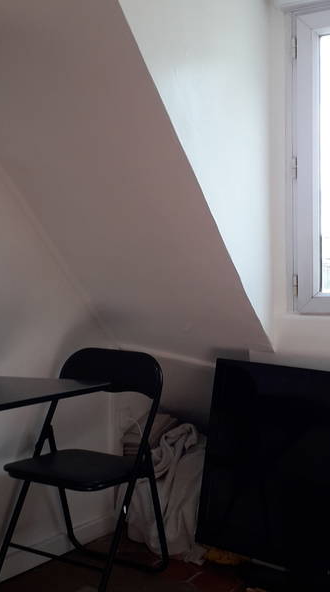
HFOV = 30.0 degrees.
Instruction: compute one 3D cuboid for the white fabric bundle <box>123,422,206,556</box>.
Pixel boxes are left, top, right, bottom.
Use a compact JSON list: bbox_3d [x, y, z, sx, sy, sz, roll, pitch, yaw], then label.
[{"bbox_3d":[0.005,0.765,2.500,0.340,0.510,0.230,0,1,30],"label":"white fabric bundle"}]

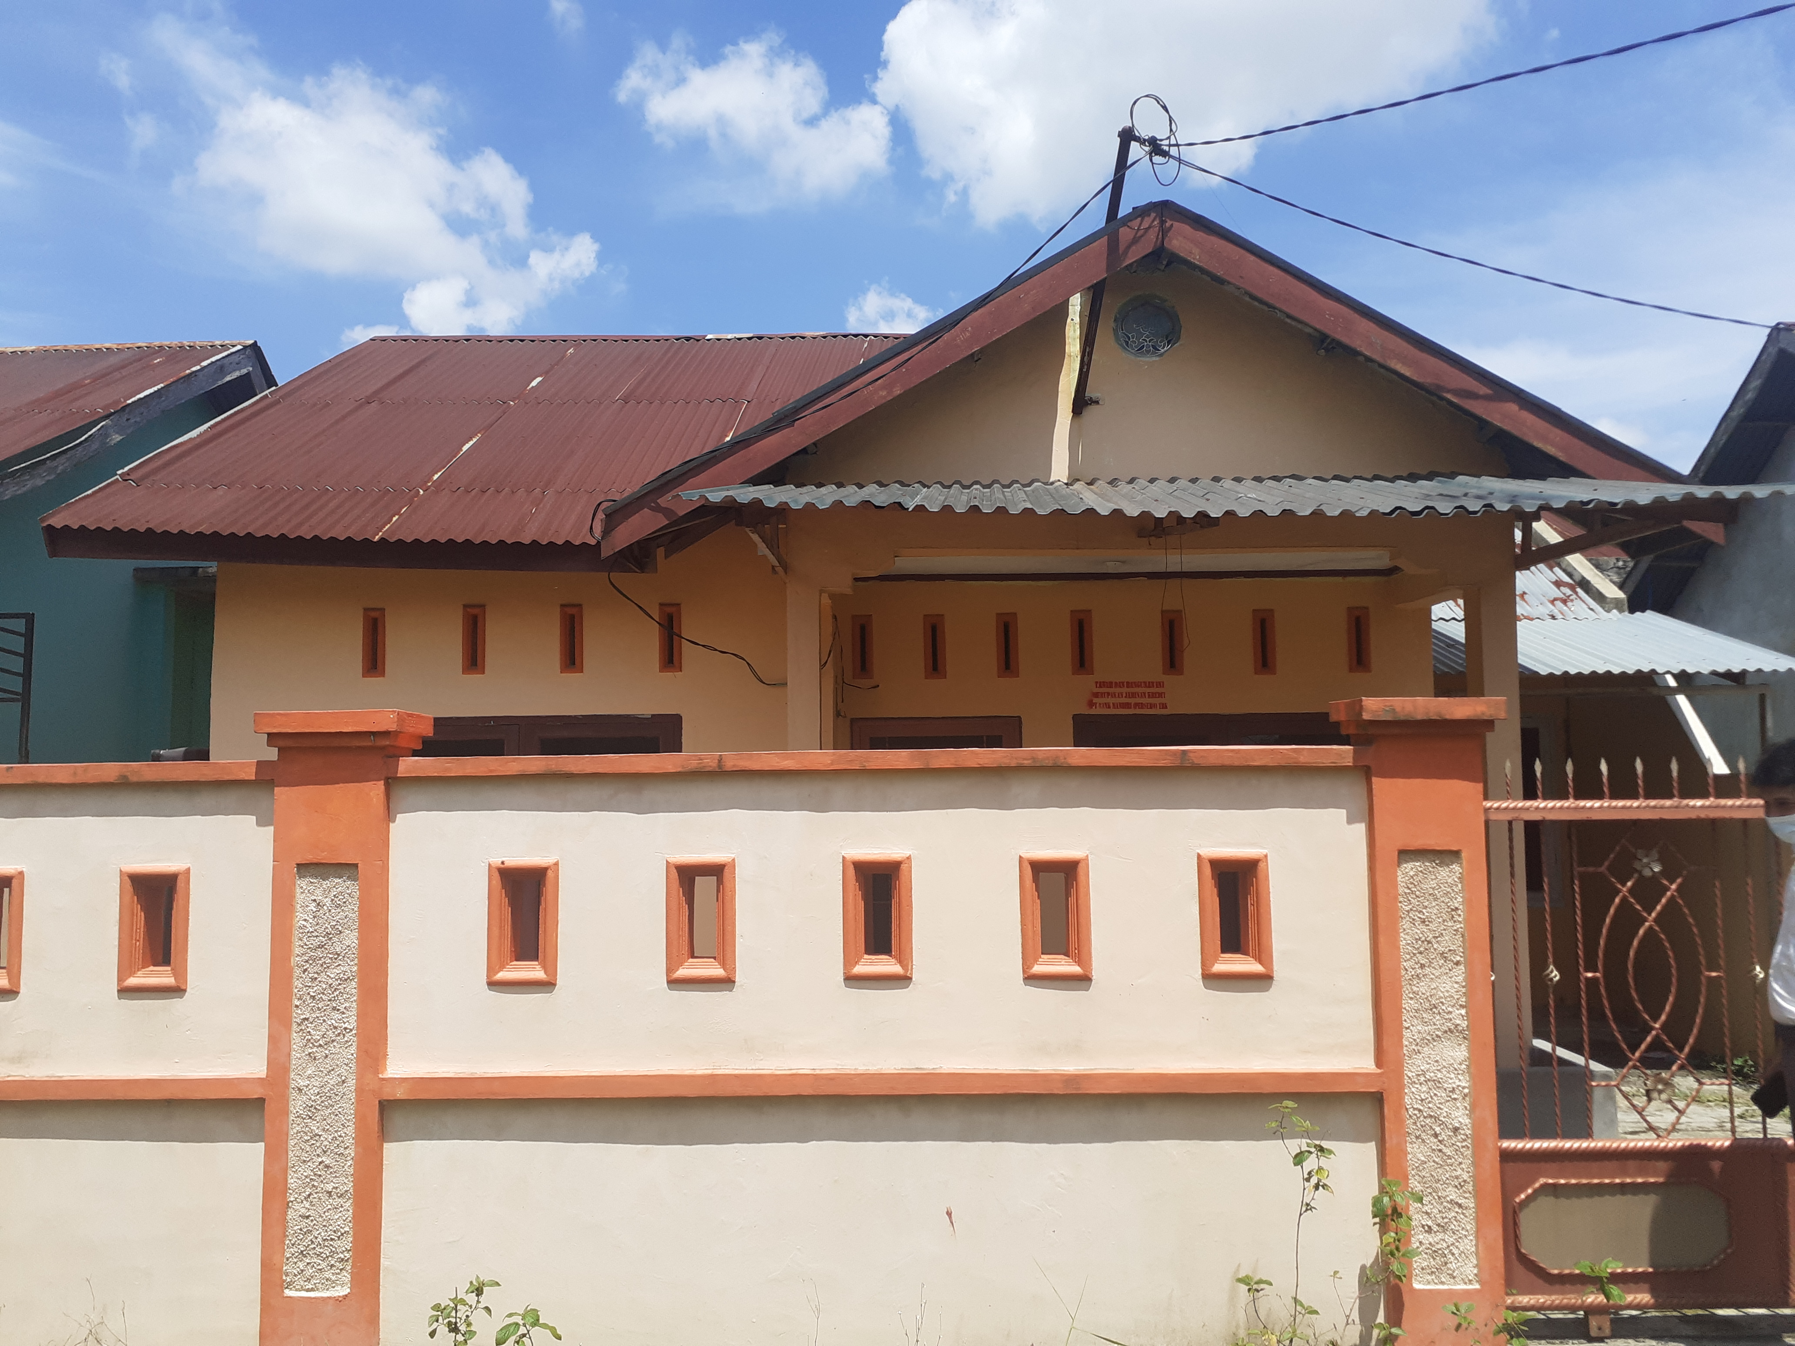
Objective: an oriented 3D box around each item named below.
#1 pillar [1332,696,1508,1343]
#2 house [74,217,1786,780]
[{"bbox_3d":[1.414,0.921,3.739,0.376,1.701,0.290,-1,-4,1],"label":"pillar"},{"bbox_3d":[-0.093,-0.044,9.331,7.480,4.780,7.200,-1,-4,1],"label":"house"}]

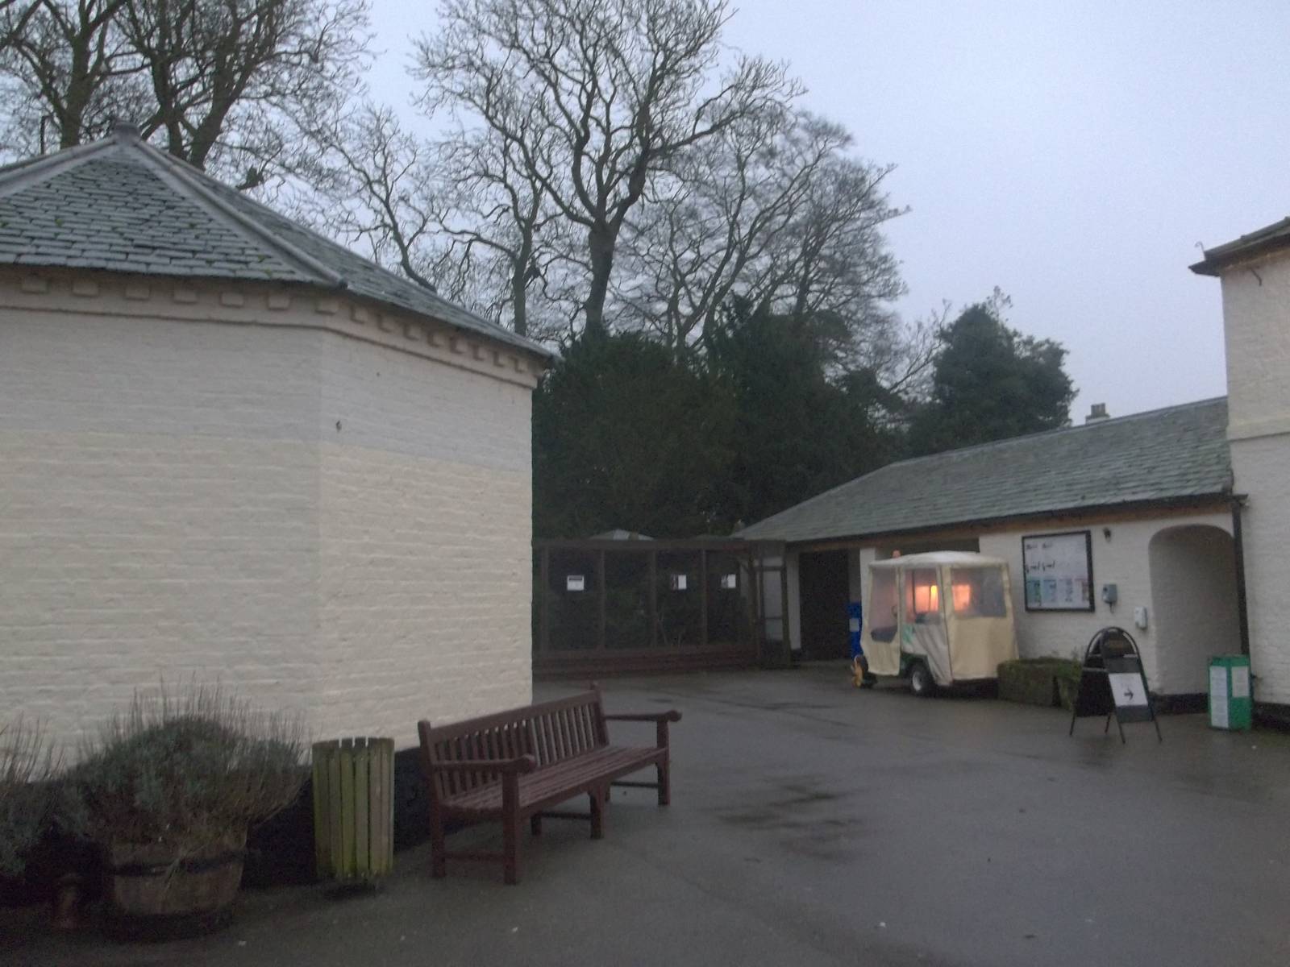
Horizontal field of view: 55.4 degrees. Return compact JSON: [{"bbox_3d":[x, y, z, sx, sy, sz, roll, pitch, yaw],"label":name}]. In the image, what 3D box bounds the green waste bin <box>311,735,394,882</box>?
[{"bbox_3d":[-1.562,1.750,6.608,0.430,0.750,0.430,1,-6,-13],"label":"green waste bin"}]

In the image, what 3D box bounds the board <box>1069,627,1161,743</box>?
[{"bbox_3d":[4.571,1.940,12.013,0.520,1.071,0.730,2,-6,-24],"label":"board"}]

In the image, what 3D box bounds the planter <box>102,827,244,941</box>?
[{"bbox_3d":[-2.224,1.880,5.849,0.680,0.400,0.680,1,-6,-20],"label":"planter"}]

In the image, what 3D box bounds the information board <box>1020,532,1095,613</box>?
[{"bbox_3d":[5.297,1.150,15.872,0.070,0.998,1.428,1,-6,-18],"label":"information board"}]

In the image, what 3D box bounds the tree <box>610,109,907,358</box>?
[{"bbox_3d":[4.020,-3.816,41.565,9.947,17.945,9.947,-1,-5,0],"label":"tree"}]

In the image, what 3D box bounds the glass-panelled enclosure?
[{"bbox_3d":[-0.559,2.393,23.755,5.102,2.438,2.400,2,-6,-23],"label":"glass-panelled enclosure"}]

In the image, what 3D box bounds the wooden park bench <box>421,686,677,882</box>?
[{"bbox_3d":[-0.504,1.793,7.757,0.640,0.850,2.500,-2,-6,19],"label":"wooden park bench"}]

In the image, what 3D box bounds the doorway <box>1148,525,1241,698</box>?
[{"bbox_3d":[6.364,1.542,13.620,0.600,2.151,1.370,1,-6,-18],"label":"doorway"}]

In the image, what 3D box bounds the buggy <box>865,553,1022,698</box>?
[{"bbox_3d":[4.113,1.947,17.295,1.100,1.900,2.350,1,-6,-18],"label":"buggy"}]

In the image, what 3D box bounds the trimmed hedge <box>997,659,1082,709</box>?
[{"bbox_3d":[5.057,2.475,15.221,0.500,0.500,1.650,1,-6,-18],"label":"trimmed hedge"}]

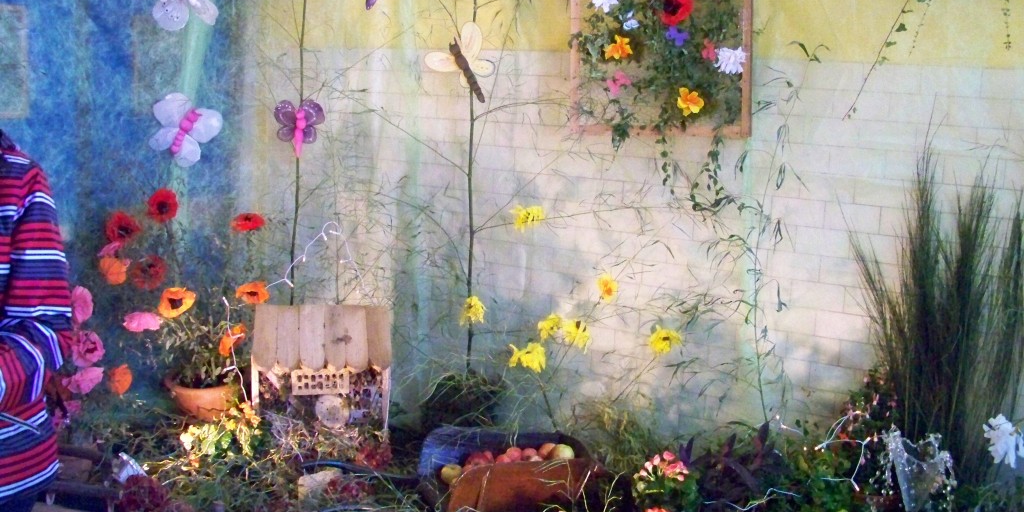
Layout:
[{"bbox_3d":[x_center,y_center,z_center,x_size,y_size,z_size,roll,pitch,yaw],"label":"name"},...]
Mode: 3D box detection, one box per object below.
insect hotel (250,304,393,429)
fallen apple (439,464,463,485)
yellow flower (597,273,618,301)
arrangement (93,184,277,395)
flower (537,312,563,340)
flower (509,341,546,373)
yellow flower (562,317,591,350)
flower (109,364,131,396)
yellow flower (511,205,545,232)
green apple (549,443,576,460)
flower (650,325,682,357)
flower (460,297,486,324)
[{"bbox_3d":[-0.769,0.455,3.950,0.560,0.500,0.260,1,12,-6],"label":"insect hotel"},{"bbox_3d":[-0.211,0.750,3.350,0.073,0.067,0.073,1,5,0],"label":"fallen apple"},{"bbox_3d":[0.357,0.114,3.650,0.085,0.103,0.070,-1,5,-18],"label":"yellow flower"},{"bbox_3d":[-1.380,0.132,4.100,0.680,0.770,0.520,0,12,-12],"label":"arrangement"},{"bbox_3d":[0.138,0.260,3.600,0.095,0.100,0.085,-1,5,-15],"label":"flower"},{"bbox_3d":[0.060,0.391,3.800,0.140,0.120,0.100,3,12,5],"label":"flower"},{"bbox_3d":[0.250,0.310,3.850,0.115,0.120,0.085,2,11,0],"label":"yellow flower"},{"bbox_3d":[-1.464,0.466,3.650,0.090,0.115,0.085,-1,5,-21],"label":"flower"},{"bbox_3d":[0.062,-0.140,3.650,0.118,0.100,0.085,1,5,0],"label":"yellow flower"},{"bbox_3d":[0.178,0.693,3.400,0.077,0.070,0.077,2,11,0],"label":"green apple"},{"bbox_3d":[0.566,0.312,3.600,0.122,0.115,0.090,1,5,0],"label":"flower"},{"bbox_3d":[-0.162,0.229,4.100,0.105,0.115,0.085,2,11,0],"label":"flower"}]

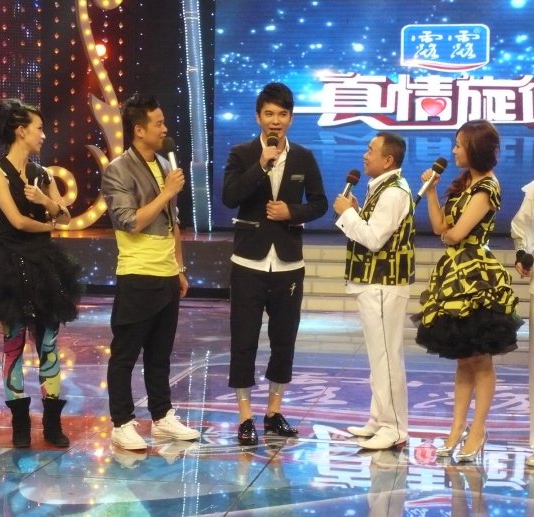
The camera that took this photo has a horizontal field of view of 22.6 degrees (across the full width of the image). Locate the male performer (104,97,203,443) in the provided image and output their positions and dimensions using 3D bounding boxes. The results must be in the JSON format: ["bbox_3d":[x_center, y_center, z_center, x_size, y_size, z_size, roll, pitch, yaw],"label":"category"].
[{"bbox_3d":[-0.565,0.060,6.707,0.470,1.769,0.500,5,5,44],"label":"male performer"}]

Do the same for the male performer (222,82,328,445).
[{"bbox_3d":[0.029,0.024,6.882,0.550,1.840,0.400,1,4,-3],"label":"male performer"}]

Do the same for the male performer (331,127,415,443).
[{"bbox_3d":[0.574,0.156,6.824,0.450,1.604,0.480,0,4,-13],"label":"male performer"}]

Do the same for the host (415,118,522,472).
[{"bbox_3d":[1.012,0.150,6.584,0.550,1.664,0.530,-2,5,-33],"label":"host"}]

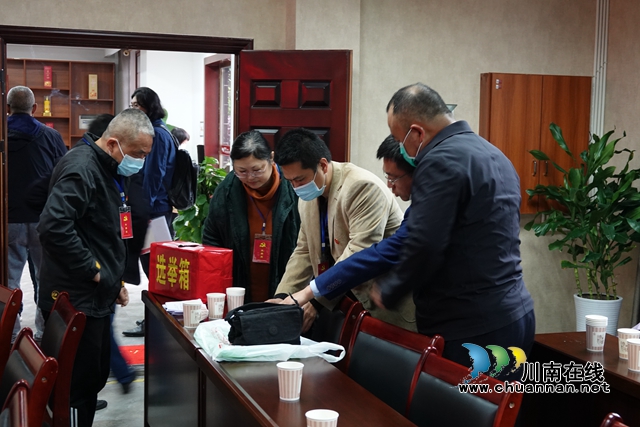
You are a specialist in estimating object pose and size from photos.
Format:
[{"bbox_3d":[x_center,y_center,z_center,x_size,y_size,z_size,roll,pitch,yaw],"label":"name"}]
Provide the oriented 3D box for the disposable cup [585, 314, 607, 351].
[{"bbox_3d":[0.954,0.416,3.192,0.076,0.113,0.076,1,4,0],"label":"disposable cup"}]

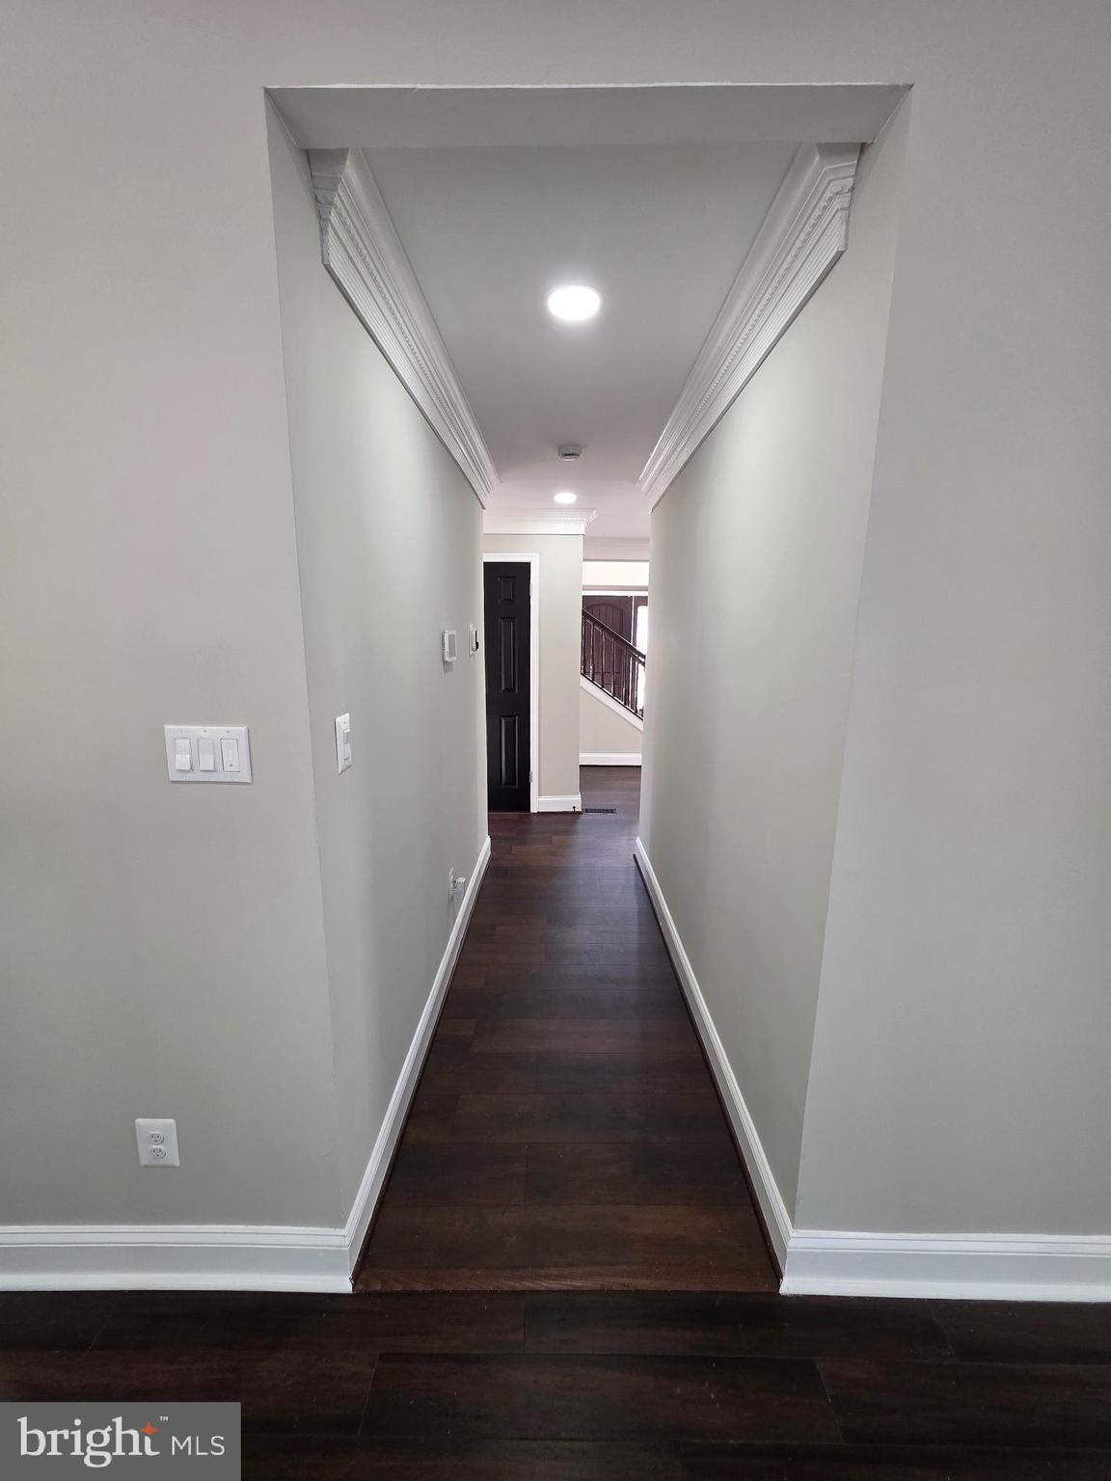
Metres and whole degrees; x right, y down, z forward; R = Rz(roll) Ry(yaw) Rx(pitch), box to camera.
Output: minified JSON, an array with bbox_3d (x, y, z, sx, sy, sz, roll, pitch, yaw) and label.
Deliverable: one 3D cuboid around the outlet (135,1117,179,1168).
[{"bbox_3d":[-0.901,0.912,1.255,0.078,0.120,0.012,0,11,1],"label":"outlet"}]

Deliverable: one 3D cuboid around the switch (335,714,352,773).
[{"bbox_3d":[-0.467,0.009,1.247,0.015,0.117,0.072,0,11,1],"label":"switch"}]

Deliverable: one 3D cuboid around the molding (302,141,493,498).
[{"bbox_3d":[-0.407,-1.266,2.236,0.092,0.181,2.467,0,11,1],"label":"molding"}]

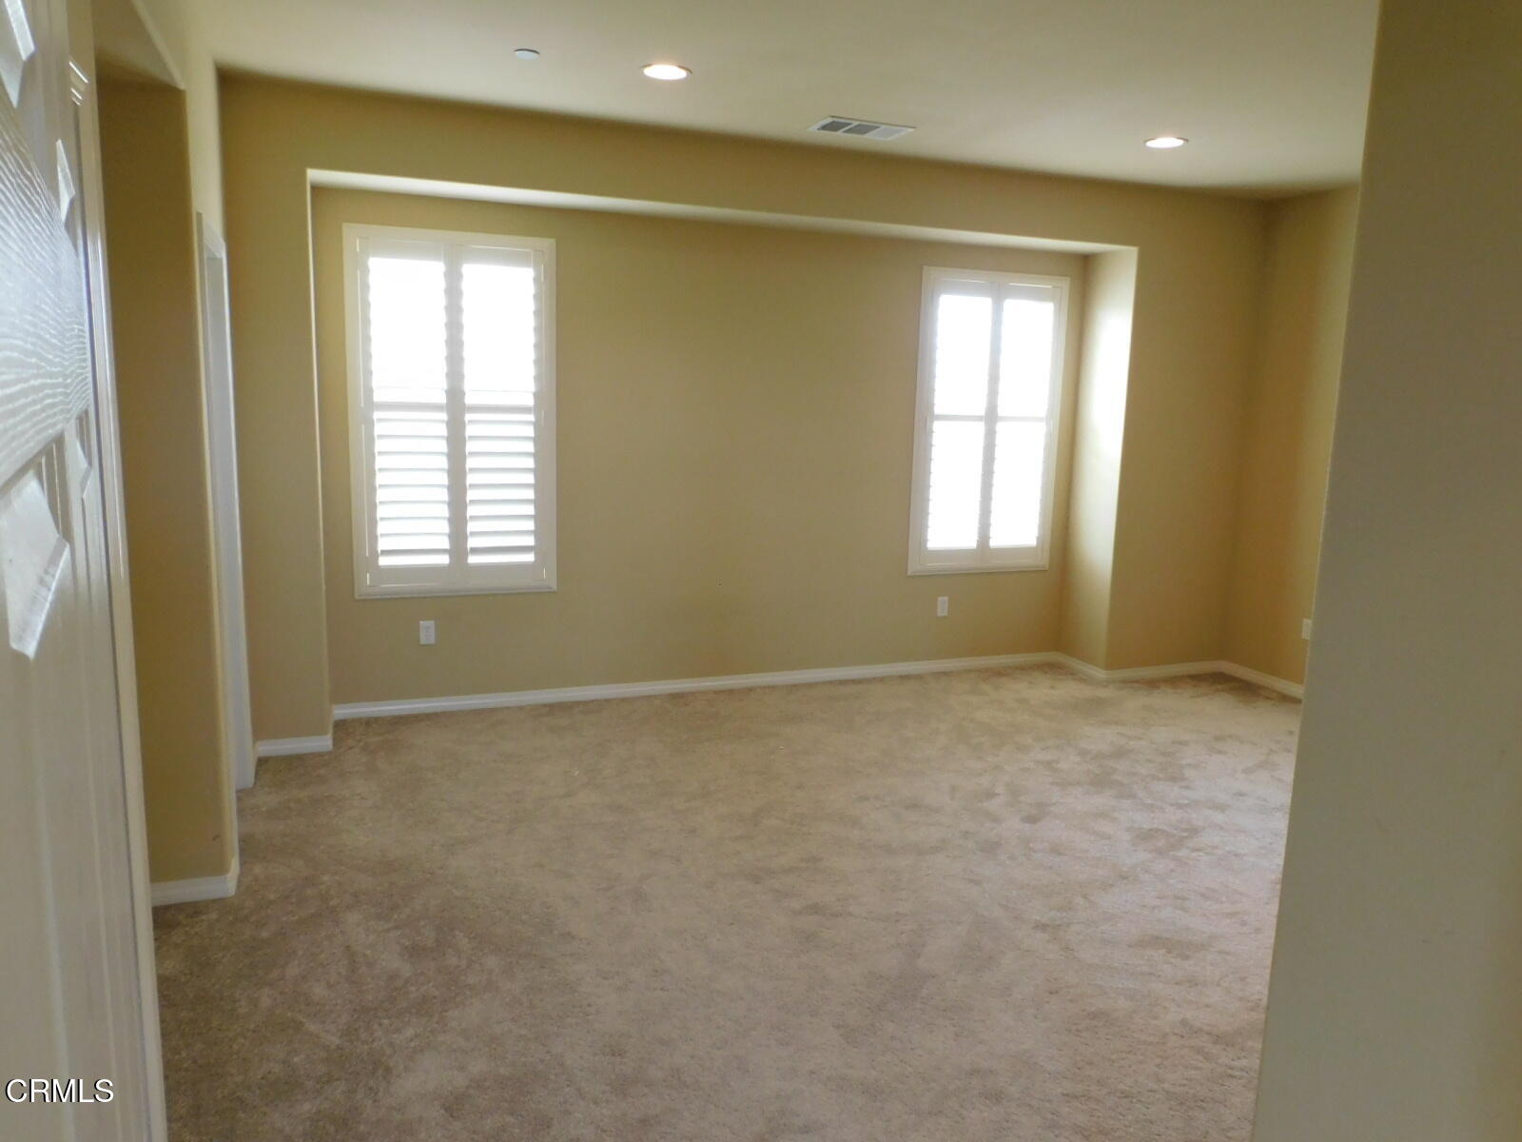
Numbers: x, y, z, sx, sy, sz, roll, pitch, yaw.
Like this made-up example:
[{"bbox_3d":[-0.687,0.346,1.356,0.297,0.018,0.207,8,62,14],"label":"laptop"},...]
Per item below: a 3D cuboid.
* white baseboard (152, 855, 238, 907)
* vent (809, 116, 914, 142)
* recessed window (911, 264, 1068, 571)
[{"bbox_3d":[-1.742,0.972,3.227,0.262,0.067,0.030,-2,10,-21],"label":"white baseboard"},{"bbox_3d":[0.442,-1.946,4.667,0.411,0.020,0.265,-2,10,-21],"label":"vent"},{"bbox_3d":[1.314,-0.833,6.077,0.959,1.713,0.080,-2,10,-21],"label":"recessed window"}]

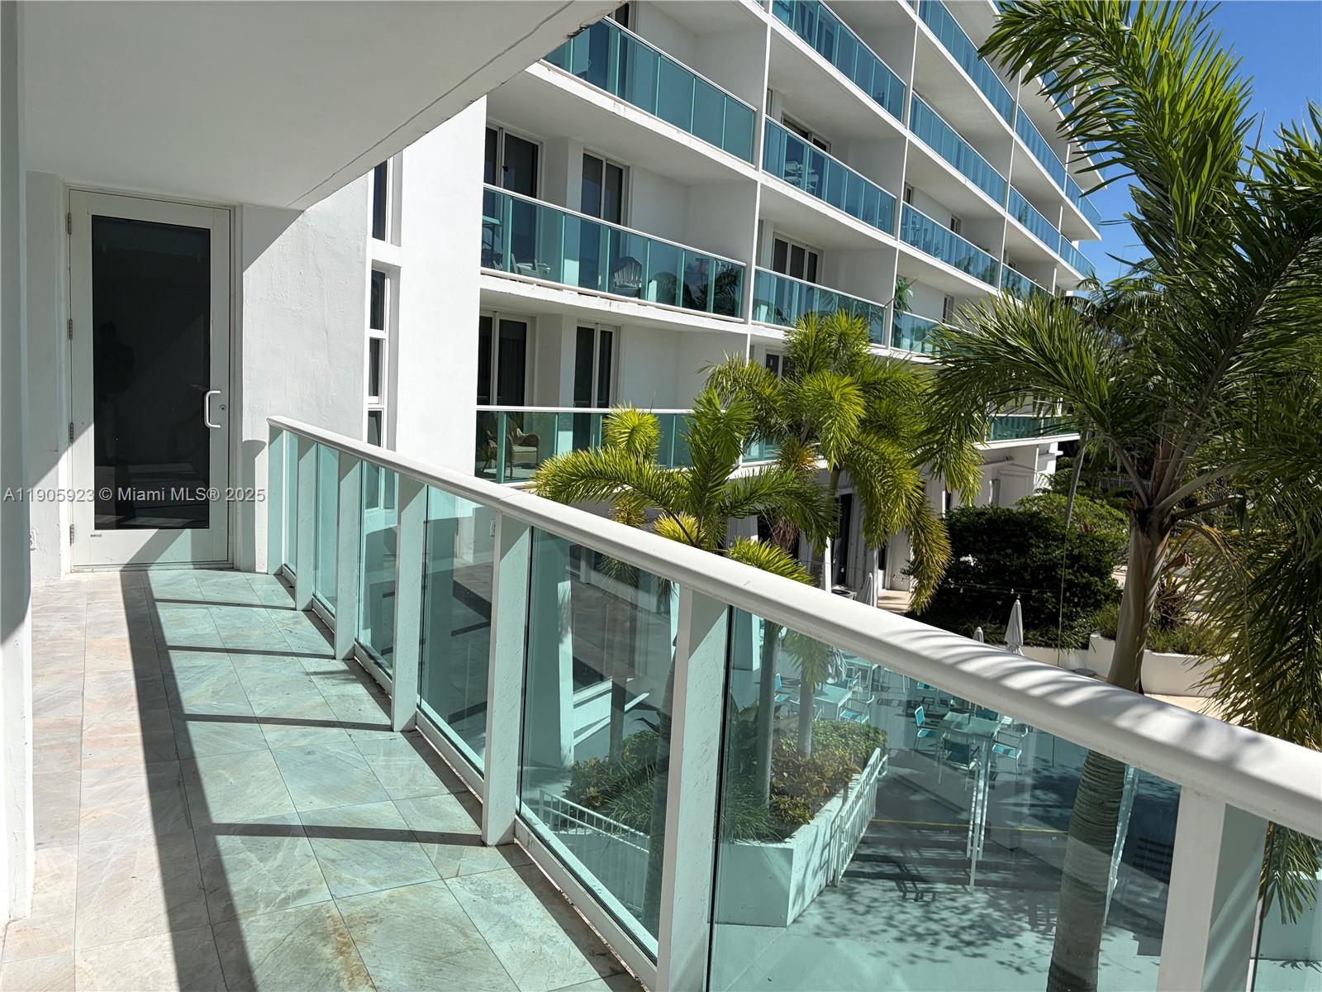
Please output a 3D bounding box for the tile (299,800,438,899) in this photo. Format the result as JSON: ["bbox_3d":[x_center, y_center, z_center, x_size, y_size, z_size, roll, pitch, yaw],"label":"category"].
[{"bbox_3d":[-0.903,1.078,3.052,0.305,0.014,0.602,0,7,-30],"label":"tile"}]

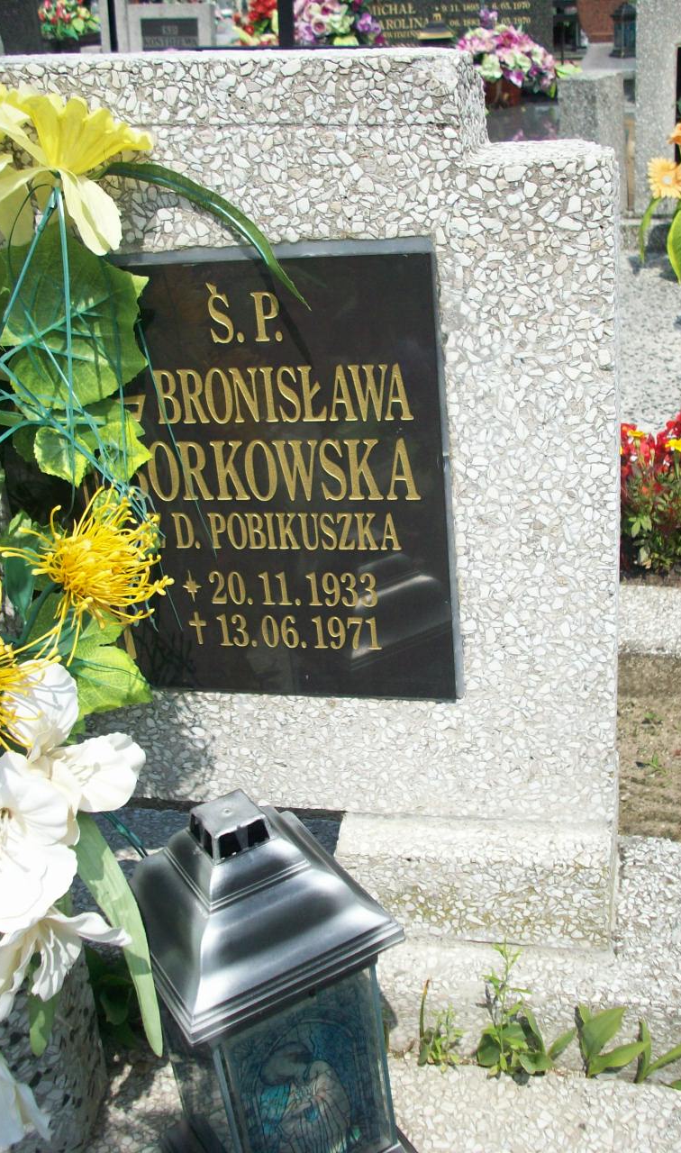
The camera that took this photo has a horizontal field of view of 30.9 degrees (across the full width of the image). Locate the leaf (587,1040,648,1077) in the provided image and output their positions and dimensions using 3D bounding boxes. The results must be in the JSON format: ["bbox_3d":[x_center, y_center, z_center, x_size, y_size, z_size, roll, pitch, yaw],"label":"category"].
[{"bbox_3d":[0.244,0.425,1.085,0.051,0.026,0.028,2,25,14],"label":"leaf"}]

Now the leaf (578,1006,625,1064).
[{"bbox_3d":[0.229,0.404,1.085,0.040,0.048,0.025,2,25,14],"label":"leaf"}]

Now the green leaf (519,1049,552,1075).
[{"bbox_3d":[0.174,0.433,1.100,0.028,0.018,0.022,2,25,14],"label":"green leaf"}]

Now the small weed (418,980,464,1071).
[{"bbox_3d":[0.090,0.404,1.110,0.037,0.088,0.033,2,25,14],"label":"small weed"}]

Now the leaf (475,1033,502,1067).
[{"bbox_3d":[0.134,0.428,1.115,0.022,0.028,0.017,2,25,14],"label":"leaf"}]

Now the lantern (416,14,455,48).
[{"bbox_3d":[0.361,-1.948,4.600,0.138,0.310,0.138,2,25,14],"label":"lantern"}]

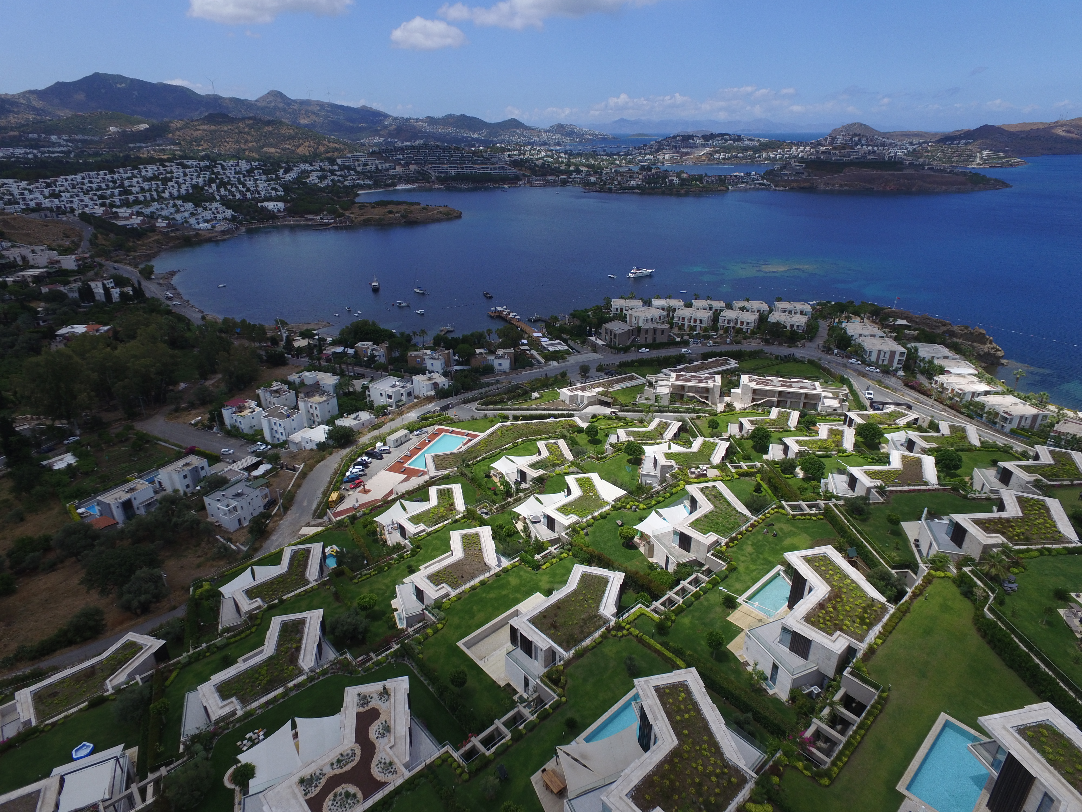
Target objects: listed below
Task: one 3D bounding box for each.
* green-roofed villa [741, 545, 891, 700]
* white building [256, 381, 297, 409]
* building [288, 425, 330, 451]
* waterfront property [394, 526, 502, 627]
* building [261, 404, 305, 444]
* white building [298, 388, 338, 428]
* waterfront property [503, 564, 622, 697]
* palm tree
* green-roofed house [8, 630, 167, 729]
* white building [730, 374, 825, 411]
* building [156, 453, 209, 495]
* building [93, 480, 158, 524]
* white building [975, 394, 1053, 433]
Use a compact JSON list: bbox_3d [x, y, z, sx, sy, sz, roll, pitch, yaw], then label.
[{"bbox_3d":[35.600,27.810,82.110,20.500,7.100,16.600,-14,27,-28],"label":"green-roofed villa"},{"bbox_3d":[-95.980,-2.280,228.150,11.200,10.000,8.800,15,28,30],"label":"white building"},{"bbox_3d":[-68.870,10.200,190.080,13.200,4.800,9.400,14,27,28],"label":"building"},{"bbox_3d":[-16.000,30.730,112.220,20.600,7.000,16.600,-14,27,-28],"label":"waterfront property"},{"bbox_3d":[-87.150,6.840,209.520,11.300,9.200,9.400,13,27,26],"label":"building"},{"bbox_3d":[-78.710,0.440,219.300,10.800,10.000,9.600,14,27,28],"label":"white building"},{"bbox_3d":[4.500,32.010,91.110,21.500,7.200,12.600,-22,32,-40],"label":"waterfront property"},{"bbox_3d":[58.020,20.610,80.200,4.000,3.900,4.000,0,24,0],"label":"palm tree"},{"bbox_3d":[-64.140,41.200,91.380,11.040,5.500,18.100,20,31,38],"label":"green-roofed house"},{"bbox_3d":[80.530,-4.610,213.890,27.000,6.900,9.800,6,24,13],"label":"white building"},{"bbox_3d":[-100.790,19.710,178.000,7.580,6.600,10.010,11,26,23],"label":"building"},{"bbox_3d":[-104.790,24.500,159.150,6.600,6.300,9.900,13,27,27],"label":"building"},{"bbox_3d":[153.750,2.880,205.760,15.200,6.300,16.000,-3,24,-6],"label":"white building"}]

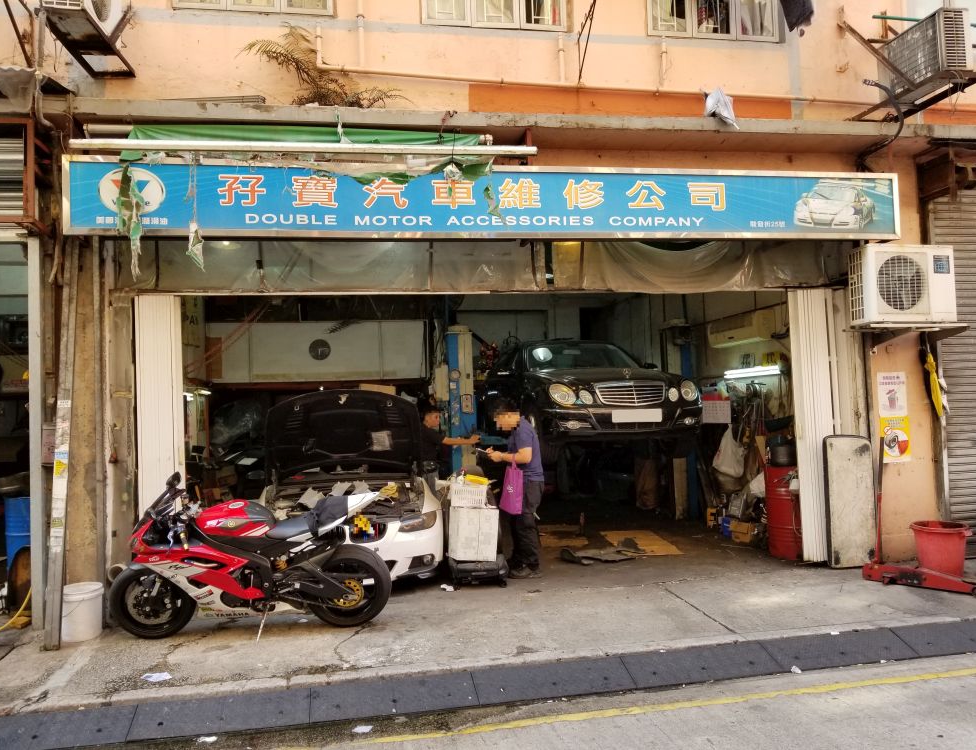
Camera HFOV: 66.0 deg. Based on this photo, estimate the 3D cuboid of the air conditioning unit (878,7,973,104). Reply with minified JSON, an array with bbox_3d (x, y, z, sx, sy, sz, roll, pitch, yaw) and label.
[{"bbox_3d":[3.911,-2.844,6.801,0.280,0.535,0.780,-2,-3,-10],"label":"air conditioning unit"}]

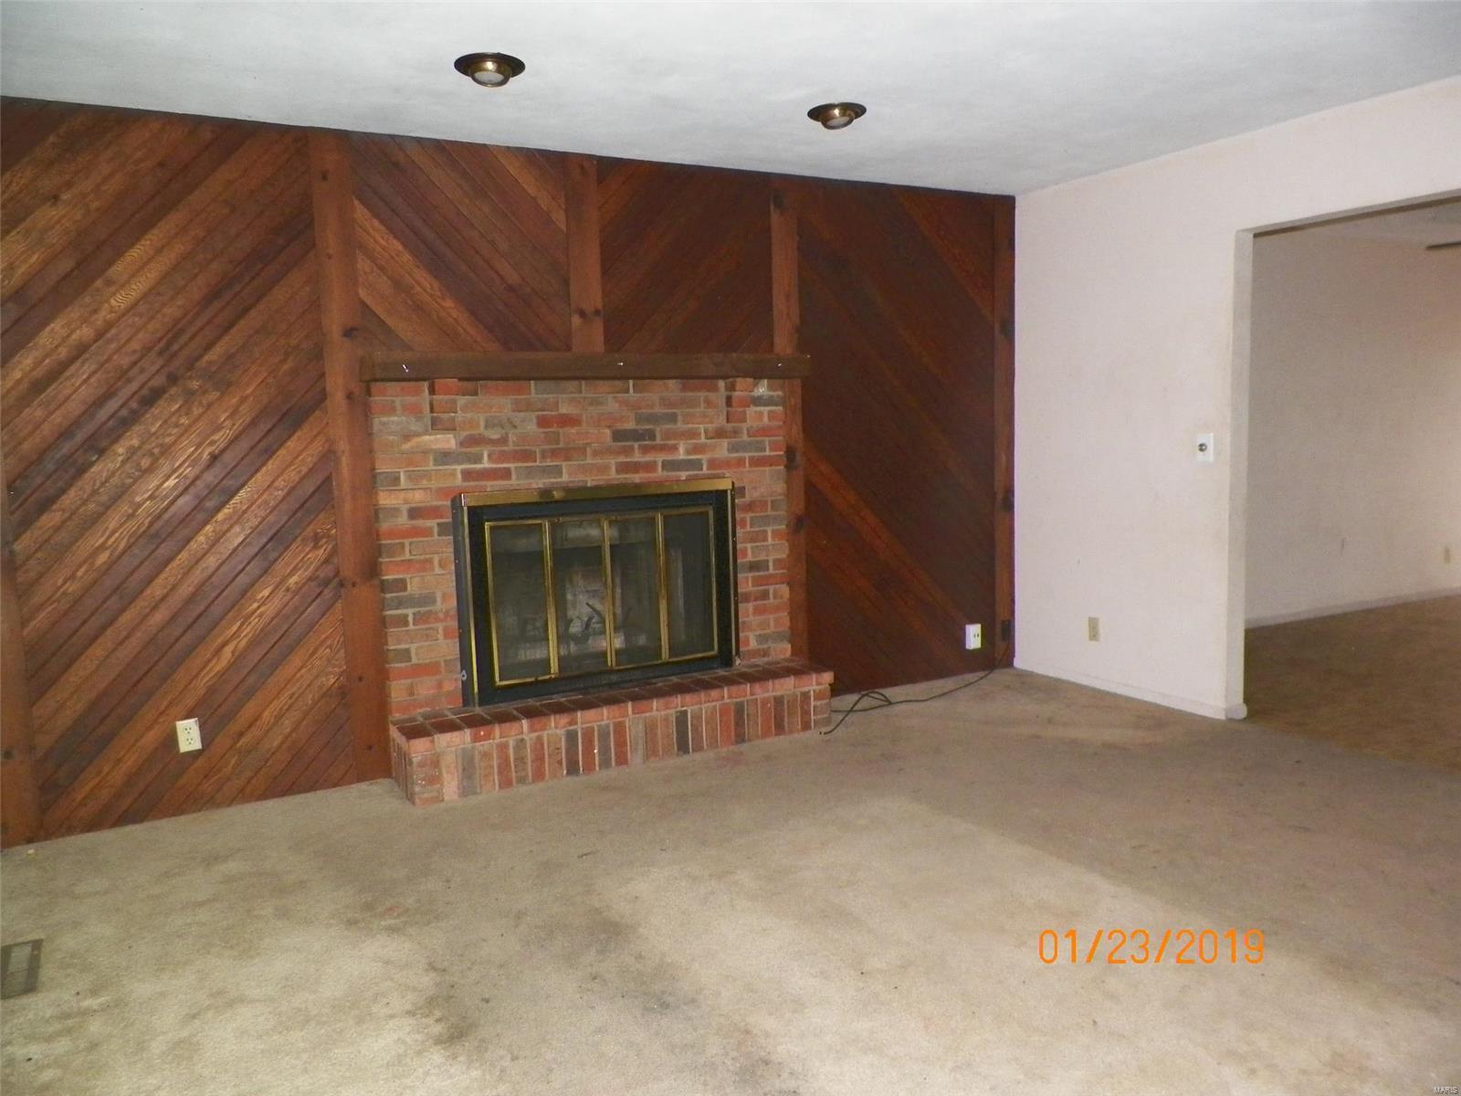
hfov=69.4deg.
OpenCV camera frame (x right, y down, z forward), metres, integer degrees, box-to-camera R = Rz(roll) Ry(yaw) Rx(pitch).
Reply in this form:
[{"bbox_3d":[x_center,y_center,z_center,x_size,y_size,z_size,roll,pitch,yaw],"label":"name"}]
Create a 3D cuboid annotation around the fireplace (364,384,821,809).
[{"bbox_3d":[-0.454,0.074,4.298,1.826,1.540,0.410,-5,8,-28],"label":"fireplace"}]

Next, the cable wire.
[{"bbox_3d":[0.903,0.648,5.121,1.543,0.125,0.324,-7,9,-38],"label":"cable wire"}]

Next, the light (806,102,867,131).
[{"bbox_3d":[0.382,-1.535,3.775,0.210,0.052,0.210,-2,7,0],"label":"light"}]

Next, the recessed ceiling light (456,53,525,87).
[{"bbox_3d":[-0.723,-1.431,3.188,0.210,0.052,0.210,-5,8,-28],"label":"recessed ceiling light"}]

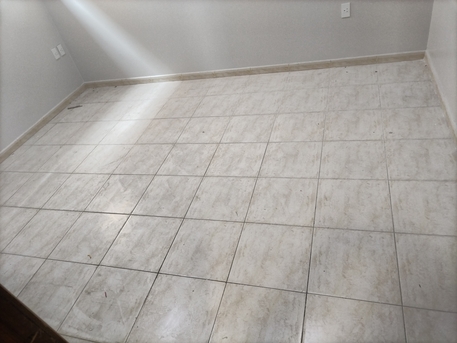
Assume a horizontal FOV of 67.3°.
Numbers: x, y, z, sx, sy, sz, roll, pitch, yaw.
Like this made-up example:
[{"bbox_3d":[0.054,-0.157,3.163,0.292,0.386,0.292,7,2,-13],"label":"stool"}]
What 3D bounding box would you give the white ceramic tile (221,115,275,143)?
[{"bbox_3d":[0.179,-0.370,2.949,0.417,0.010,0.417,1,41,20],"label":"white ceramic tile"}]

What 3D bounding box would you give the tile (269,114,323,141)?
[{"bbox_3d":[0.548,-0.345,2.681,0.400,0.010,0.400,1,41,20],"label":"tile"}]

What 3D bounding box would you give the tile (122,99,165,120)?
[{"bbox_3d":[-0.897,-0.662,3.670,0.417,0.010,0.417,1,41,20],"label":"tile"}]

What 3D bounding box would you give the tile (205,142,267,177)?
[{"bbox_3d":[0.069,-0.095,2.651,0.417,0.010,0.417,1,41,20],"label":"tile"}]

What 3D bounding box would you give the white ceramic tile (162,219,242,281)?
[{"bbox_3d":[-0.151,0.455,2.056,0.417,0.010,0.417,1,41,20],"label":"white ceramic tile"}]

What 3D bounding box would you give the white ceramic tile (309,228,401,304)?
[{"bbox_3d":[0.640,0.466,1.773,0.417,0.010,0.417,1,41,20],"label":"white ceramic tile"}]

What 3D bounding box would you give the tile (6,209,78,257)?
[{"bbox_3d":[-1.272,0.420,2.366,0.400,0.010,0.400,1,41,20],"label":"tile"}]

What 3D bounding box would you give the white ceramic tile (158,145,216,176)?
[{"bbox_3d":[-0.321,-0.098,2.787,0.415,0.010,0.415,1,41,20],"label":"white ceramic tile"}]

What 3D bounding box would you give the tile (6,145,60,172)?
[{"bbox_3d":[-1.894,-0.121,3.353,0.415,0.010,0.415,1,41,20],"label":"tile"}]

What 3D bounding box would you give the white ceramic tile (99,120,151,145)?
[{"bbox_3d":[-0.997,-0.384,3.365,0.415,0.010,0.415,1,41,20],"label":"white ceramic tile"}]

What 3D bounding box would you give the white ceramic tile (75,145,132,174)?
[{"bbox_3d":[-1.064,-0.105,2.933,0.400,0.010,0.400,1,41,20],"label":"white ceramic tile"}]

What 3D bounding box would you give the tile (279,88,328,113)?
[{"bbox_3d":[0.653,-0.608,2.965,0.400,0.010,0.400,1,41,20],"label":"tile"}]

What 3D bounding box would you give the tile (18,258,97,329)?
[{"bbox_3d":[-1.000,0.688,1.949,0.400,0.010,0.400,1,41,20],"label":"tile"}]

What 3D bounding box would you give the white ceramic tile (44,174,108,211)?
[{"bbox_3d":[-1.227,0.163,2.777,0.417,0.010,0.417,1,41,20],"label":"white ceramic tile"}]

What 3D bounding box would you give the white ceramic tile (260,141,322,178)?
[{"bbox_3d":[0.465,-0.090,2.510,0.417,0.010,0.417,1,41,20],"label":"white ceramic tile"}]

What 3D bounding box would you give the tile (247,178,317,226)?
[{"bbox_3d":[0.340,0.179,2.115,0.400,0.010,0.400,1,41,20],"label":"tile"}]

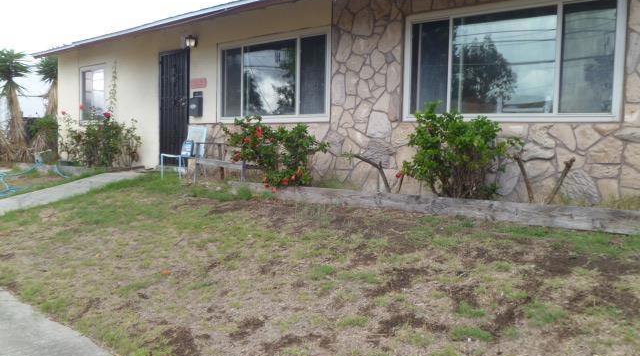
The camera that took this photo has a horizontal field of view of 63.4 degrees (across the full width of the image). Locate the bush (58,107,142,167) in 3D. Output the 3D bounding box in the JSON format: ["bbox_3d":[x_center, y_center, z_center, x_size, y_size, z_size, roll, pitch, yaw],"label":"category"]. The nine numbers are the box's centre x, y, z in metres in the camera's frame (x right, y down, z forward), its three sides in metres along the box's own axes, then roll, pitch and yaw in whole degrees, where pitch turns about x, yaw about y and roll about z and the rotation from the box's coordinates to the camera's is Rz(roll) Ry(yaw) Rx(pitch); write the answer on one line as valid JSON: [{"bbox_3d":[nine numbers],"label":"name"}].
[{"bbox_3d":[-4.241,-0.783,10.003,2.100,1.170,0.800,4,5,37],"label":"bush"}]

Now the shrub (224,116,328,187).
[{"bbox_3d":[-0.575,-0.359,7.004,1.180,0.950,0.920,4,5,37],"label":"shrub"}]

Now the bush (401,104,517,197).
[{"bbox_3d":[1.492,-0.283,5.537,1.130,0.990,0.880,4,5,37],"label":"bush"}]

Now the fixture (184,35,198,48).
[{"bbox_3d":[-2.180,-2.316,8.785,0.160,0.220,0.170,4,5,37],"label":"fixture"}]

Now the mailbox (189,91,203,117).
[{"bbox_3d":[-2.111,-1.246,8.834,0.260,0.400,0.120,4,5,37],"label":"mailbox"}]

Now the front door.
[{"bbox_3d":[-2.597,-1.237,9.312,0.876,2.070,0.070,4,5,37],"label":"front door"}]

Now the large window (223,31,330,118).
[{"bbox_3d":[-0.782,-1.493,7.829,2.284,1.290,0.100,4,5,37],"label":"large window"}]

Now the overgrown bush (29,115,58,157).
[{"bbox_3d":[-6.734,-0.994,12.700,1.050,1.150,1.000,4,5,37],"label":"overgrown bush"}]

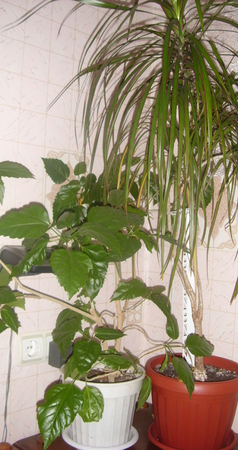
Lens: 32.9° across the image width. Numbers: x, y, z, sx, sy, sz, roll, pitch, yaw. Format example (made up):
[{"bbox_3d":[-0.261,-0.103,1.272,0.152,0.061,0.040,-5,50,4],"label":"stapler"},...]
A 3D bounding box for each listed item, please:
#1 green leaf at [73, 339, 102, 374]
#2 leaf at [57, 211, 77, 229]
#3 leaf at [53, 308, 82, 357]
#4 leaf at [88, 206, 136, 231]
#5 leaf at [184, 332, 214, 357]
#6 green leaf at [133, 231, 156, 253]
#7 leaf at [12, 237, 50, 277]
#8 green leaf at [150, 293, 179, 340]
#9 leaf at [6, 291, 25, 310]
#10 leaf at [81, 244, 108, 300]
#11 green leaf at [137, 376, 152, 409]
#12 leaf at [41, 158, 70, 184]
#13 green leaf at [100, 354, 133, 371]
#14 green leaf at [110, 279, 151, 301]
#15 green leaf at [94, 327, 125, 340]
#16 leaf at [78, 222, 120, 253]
[{"bbox_3d":[-0.078,0.325,1.000,0.071,0.095,0.015,6,-39,3],"label":"green leaf"},{"bbox_3d":[-0.139,-0.015,1.070,0.060,0.048,0.012,24,-34,-25],"label":"leaf"},{"bbox_3d":[-0.129,0.268,1.010,0.075,0.121,0.022,5,-30,21],"label":"leaf"},{"bbox_3d":[-0.010,-0.012,0.899,0.113,0.069,0.032,3,-30,1],"label":"leaf"},{"bbox_3d":[0.181,0.269,0.909,0.068,0.057,0.024,13,-21,6],"label":"leaf"},{"bbox_3d":[0.069,0.045,1.100,0.085,0.017,0.043,45,44,16],"label":"green leaf"},{"bbox_3d":[-0.216,0.076,0.990,0.063,0.127,0.025,15,-35,40],"label":"leaf"},{"bbox_3d":[0.118,0.229,1.010,0.038,0.125,0.032,-24,-7,-31],"label":"green leaf"},{"bbox_3d":[-0.251,0.180,0.960,0.051,0.061,0.022,-27,-18,-15],"label":"leaf"},{"bbox_3d":[-0.053,0.102,0.869,0.065,0.119,0.040,-5,6,-21],"label":"leaf"},{"bbox_3d":[0.057,0.376,0.899,0.030,0.076,0.020,19,0,28],"label":"green leaf"},{"bbox_3d":[-0.155,-0.133,1.000,0.052,0.077,0.022,-39,0,-13],"label":"leaf"},{"bbox_3d":[-0.007,0.361,1.060,0.081,0.015,0.050,5,37,11],"label":"green leaf"},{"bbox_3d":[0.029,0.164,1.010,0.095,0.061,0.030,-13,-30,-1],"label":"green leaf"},{"bbox_3d":[-0.021,0.242,0.899,0.069,0.022,0.042,0,30,0],"label":"green leaf"},{"bbox_3d":[-0.049,0.030,1.000,0.127,0.020,0.076,32,38,19],"label":"leaf"}]

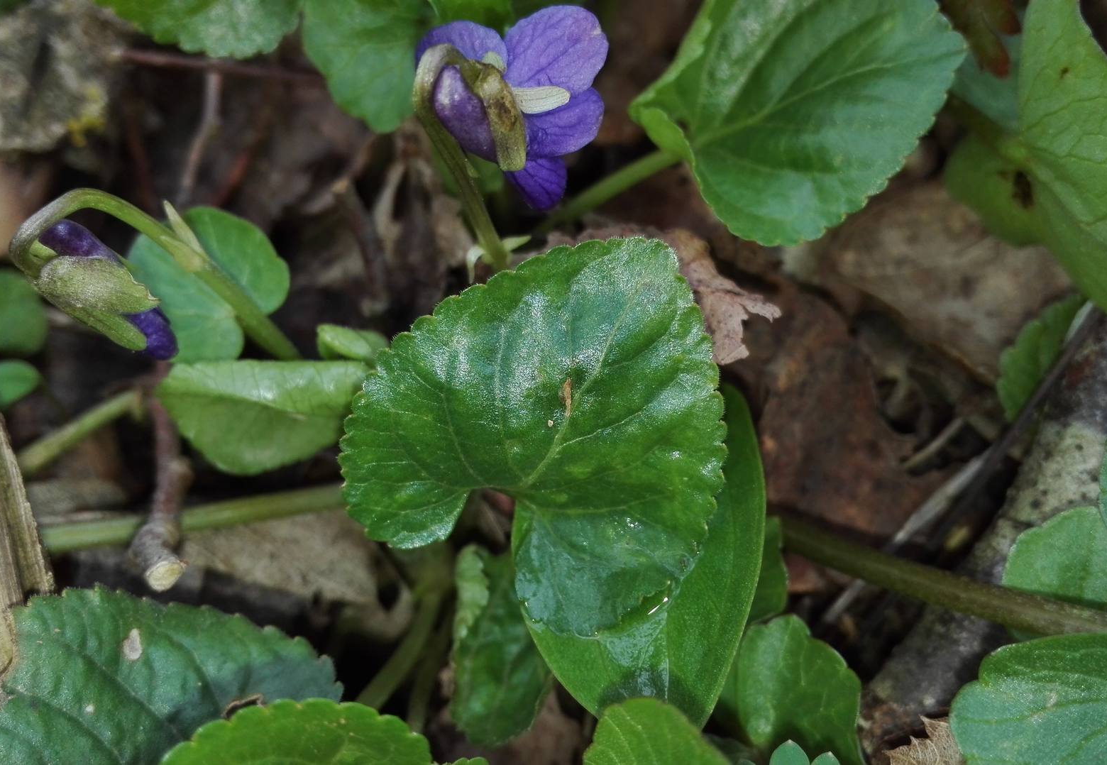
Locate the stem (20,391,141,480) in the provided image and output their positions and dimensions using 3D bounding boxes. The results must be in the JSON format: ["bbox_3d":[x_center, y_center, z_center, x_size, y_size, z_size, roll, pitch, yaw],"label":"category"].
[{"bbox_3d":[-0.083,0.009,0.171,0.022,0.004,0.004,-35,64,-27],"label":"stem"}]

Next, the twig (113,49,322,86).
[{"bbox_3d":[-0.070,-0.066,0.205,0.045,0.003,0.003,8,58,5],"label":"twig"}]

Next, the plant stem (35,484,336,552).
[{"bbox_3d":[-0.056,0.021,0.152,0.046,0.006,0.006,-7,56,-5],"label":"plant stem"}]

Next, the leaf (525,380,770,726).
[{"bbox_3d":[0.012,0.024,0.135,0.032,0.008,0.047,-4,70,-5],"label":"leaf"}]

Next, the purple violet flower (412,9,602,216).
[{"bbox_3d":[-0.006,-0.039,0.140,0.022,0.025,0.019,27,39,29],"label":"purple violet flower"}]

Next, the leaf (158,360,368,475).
[{"bbox_3d":[-0.046,0.006,0.159,0.037,0.009,0.019,1,73,3],"label":"leaf"}]

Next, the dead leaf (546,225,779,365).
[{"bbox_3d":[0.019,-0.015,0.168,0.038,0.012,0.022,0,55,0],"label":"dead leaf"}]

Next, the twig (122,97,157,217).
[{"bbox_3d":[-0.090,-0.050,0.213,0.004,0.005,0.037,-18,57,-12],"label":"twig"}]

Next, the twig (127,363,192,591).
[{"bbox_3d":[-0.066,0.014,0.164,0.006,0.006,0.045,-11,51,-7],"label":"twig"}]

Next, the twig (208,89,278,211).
[{"bbox_3d":[-0.065,-0.050,0.206,0.003,0.003,0.036,11,60,7],"label":"twig"}]

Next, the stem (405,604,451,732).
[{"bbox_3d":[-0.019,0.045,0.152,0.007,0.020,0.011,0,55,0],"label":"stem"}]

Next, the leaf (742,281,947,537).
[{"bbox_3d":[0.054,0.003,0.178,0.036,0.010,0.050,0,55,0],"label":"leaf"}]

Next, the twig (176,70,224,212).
[{"bbox_3d":[-0.075,-0.052,0.206,0.003,0.003,0.039,0,59,0],"label":"twig"}]

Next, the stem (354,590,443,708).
[{"bbox_3d":[-0.022,0.039,0.144,0.004,0.004,0.020,33,87,19],"label":"stem"}]

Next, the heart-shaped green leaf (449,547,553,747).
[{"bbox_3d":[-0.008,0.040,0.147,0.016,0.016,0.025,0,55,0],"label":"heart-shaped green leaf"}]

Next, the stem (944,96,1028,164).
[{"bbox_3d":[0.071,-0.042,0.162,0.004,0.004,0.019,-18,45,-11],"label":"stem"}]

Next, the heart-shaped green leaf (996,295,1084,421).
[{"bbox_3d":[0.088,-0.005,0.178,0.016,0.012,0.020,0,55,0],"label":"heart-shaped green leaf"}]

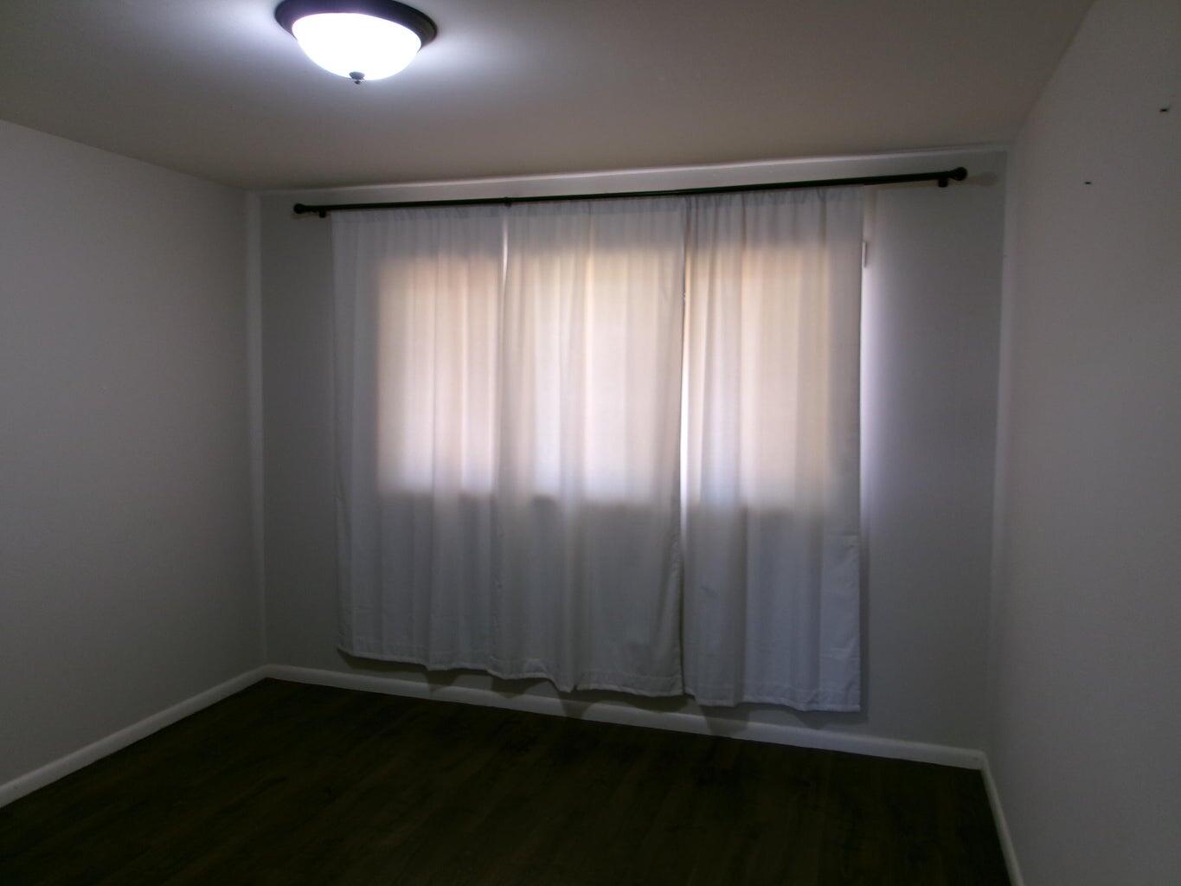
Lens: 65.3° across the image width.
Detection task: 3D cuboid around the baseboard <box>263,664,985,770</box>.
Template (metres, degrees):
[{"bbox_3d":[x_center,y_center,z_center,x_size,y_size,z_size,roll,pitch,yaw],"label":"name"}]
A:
[{"bbox_3d":[-0.056,1.218,4.181,3.395,0.082,0.018,2,5,18],"label":"baseboard"}]

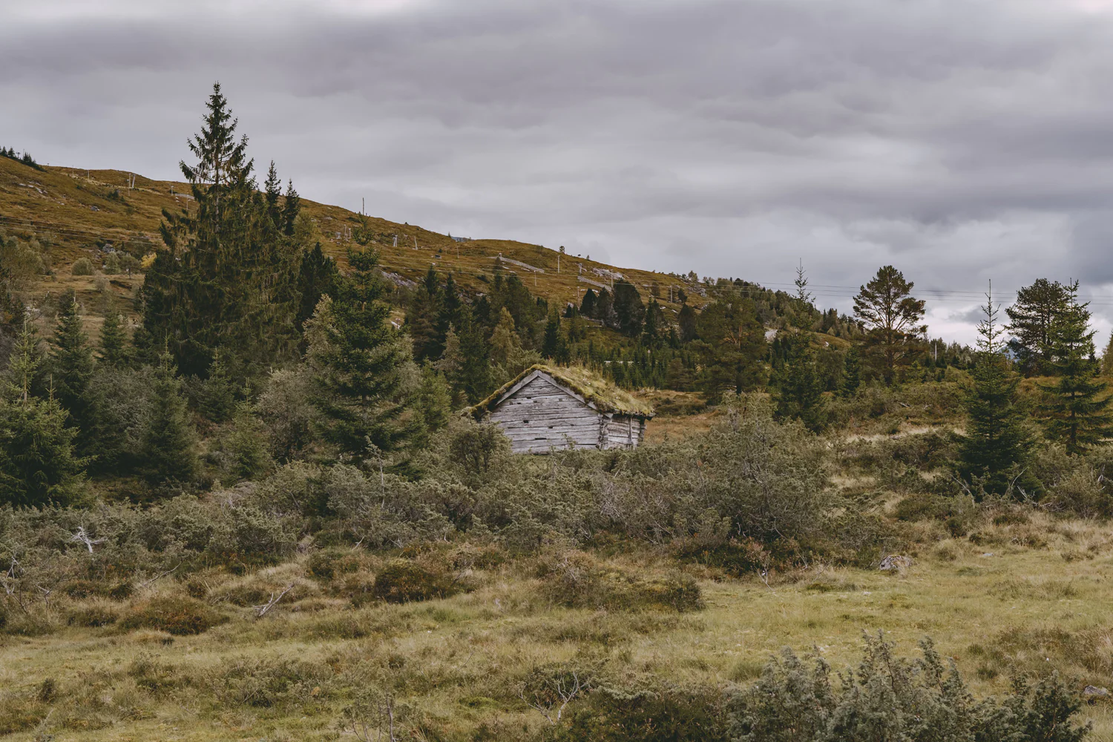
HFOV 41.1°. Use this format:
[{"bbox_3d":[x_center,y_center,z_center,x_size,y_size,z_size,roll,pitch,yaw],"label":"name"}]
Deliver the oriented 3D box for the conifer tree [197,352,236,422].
[{"bbox_3d":[-10.069,0.477,44.000,1.289,2.244,1.289,0,0,0],"label":"conifer tree"}]

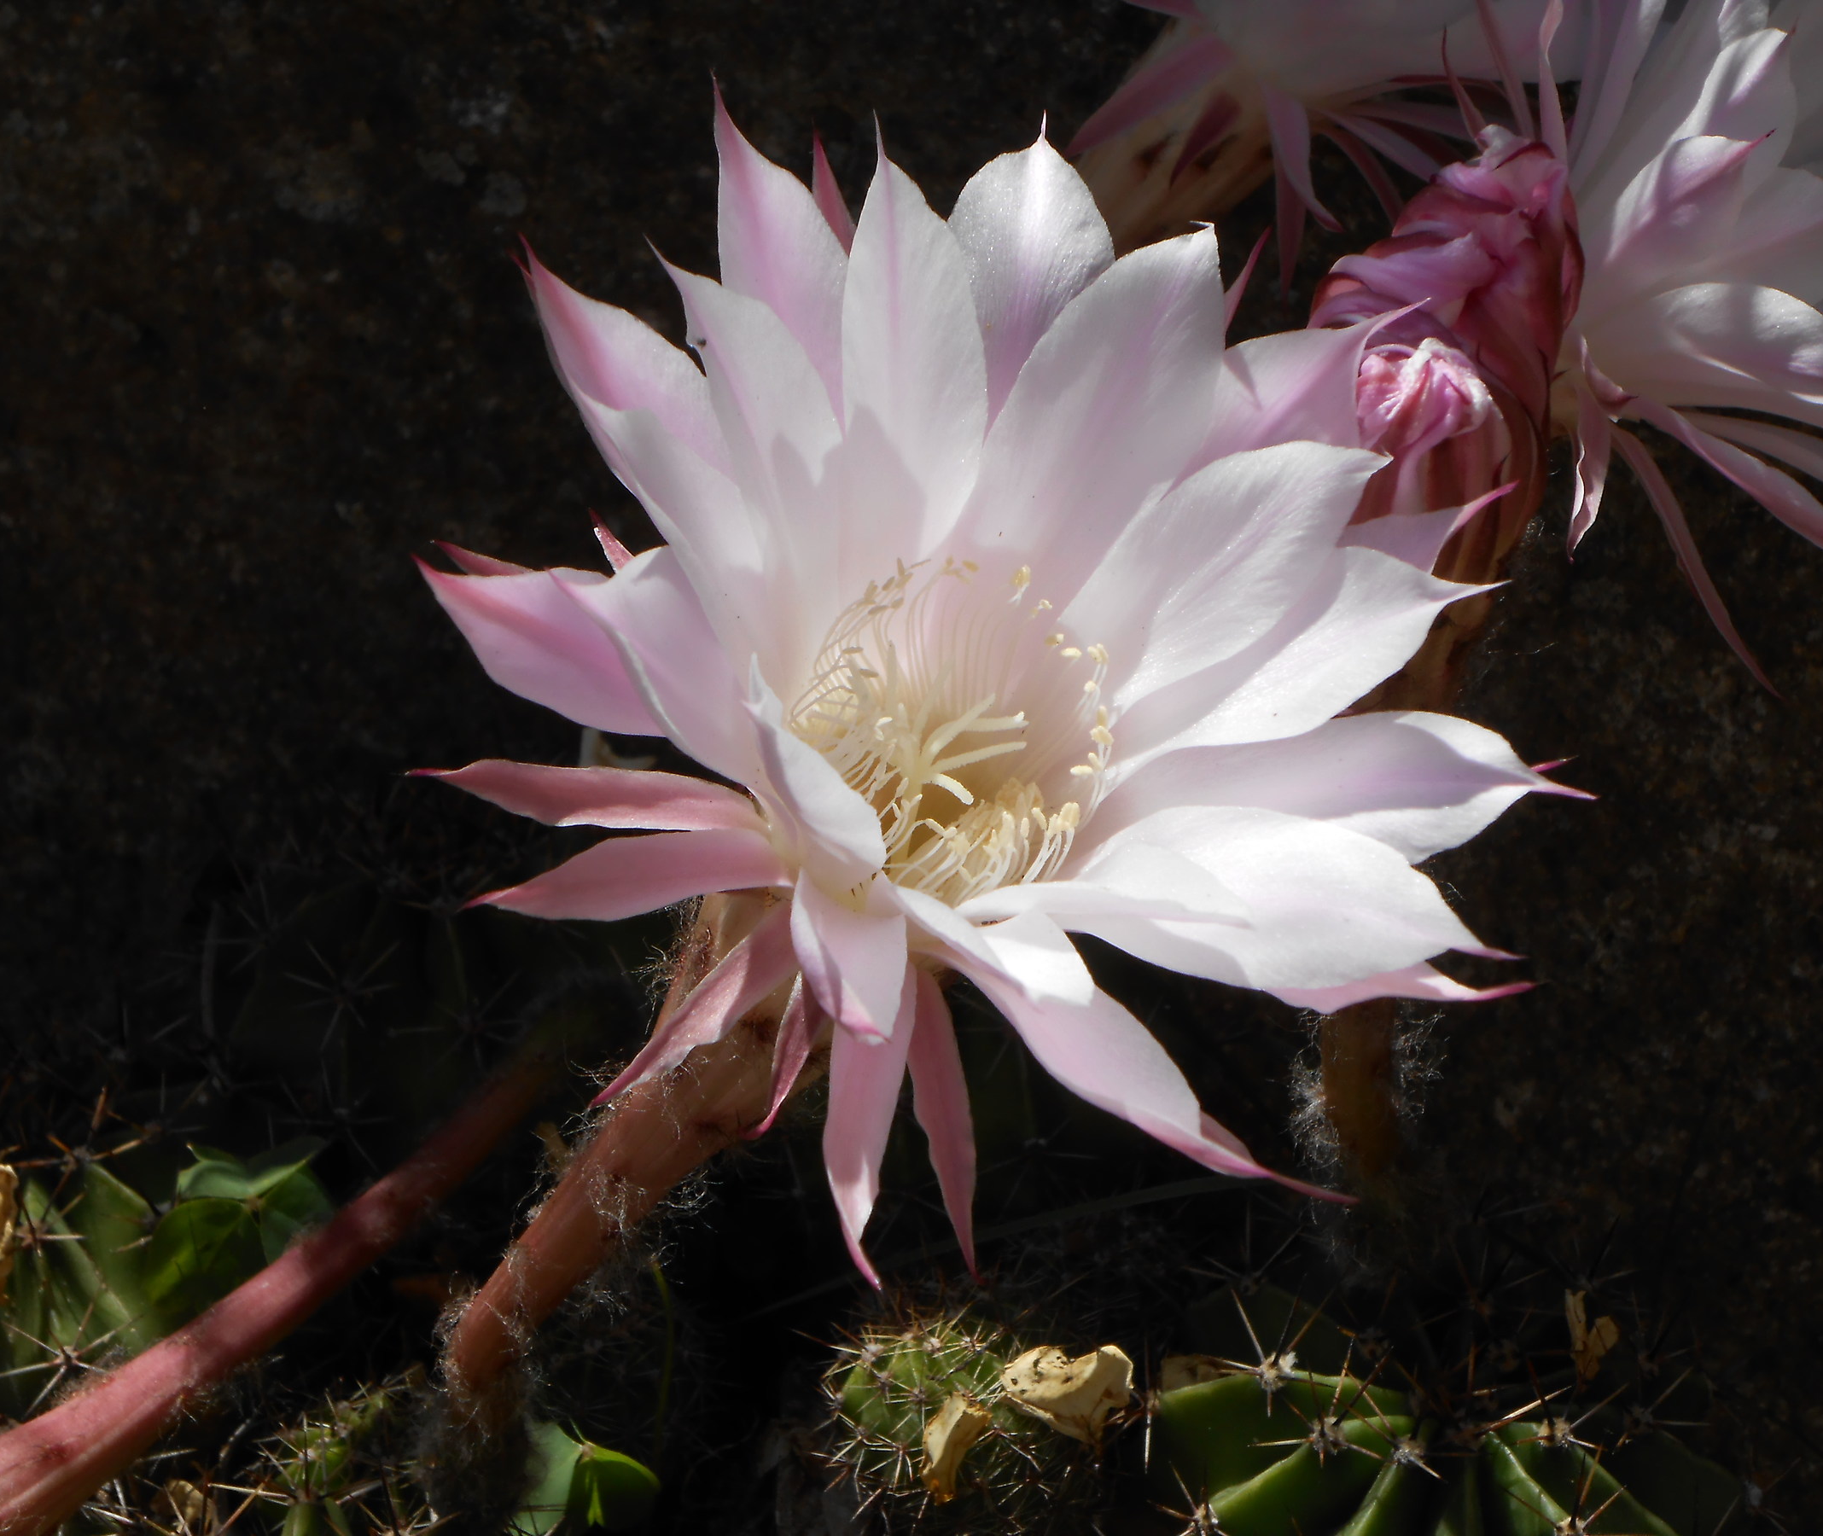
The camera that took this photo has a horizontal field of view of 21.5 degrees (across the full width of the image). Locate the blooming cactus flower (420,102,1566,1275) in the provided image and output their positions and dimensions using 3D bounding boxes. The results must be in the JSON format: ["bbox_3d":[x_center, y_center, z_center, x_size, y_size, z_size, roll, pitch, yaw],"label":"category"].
[{"bbox_3d":[0.009,-0.009,0.530,0.124,0.055,0.117,-5,63,-11],"label":"blooming cactus flower"}]

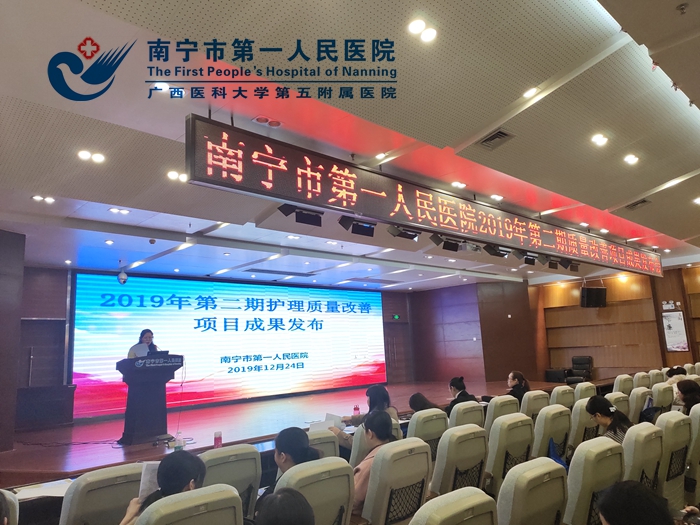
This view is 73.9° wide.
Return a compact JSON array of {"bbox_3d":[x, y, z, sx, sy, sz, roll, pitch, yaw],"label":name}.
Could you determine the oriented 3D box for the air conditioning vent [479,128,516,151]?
[{"bbox_3d":[1.231,-1.040,3.905,0.270,0.050,0.270,6,-25,-41],"label":"air conditioning vent"}]

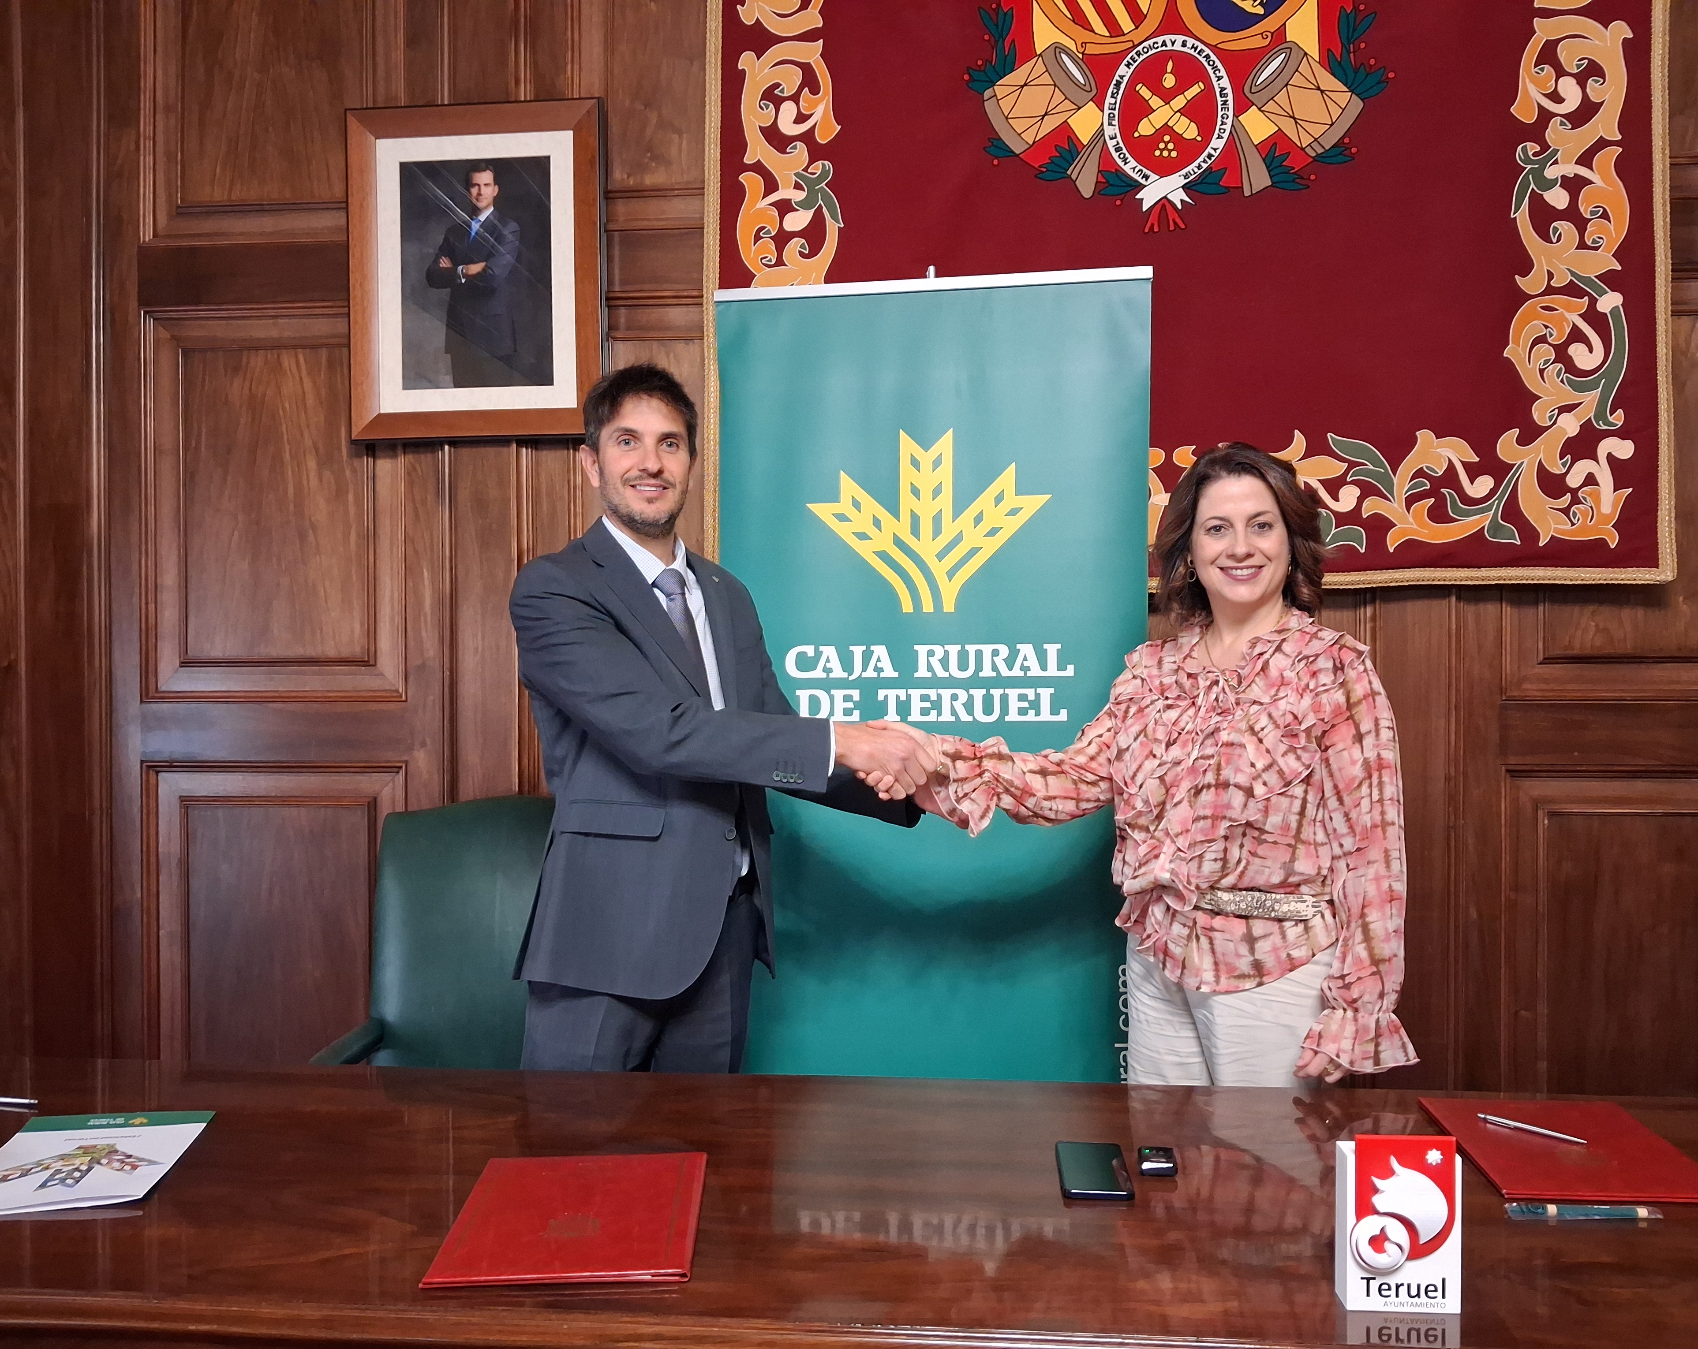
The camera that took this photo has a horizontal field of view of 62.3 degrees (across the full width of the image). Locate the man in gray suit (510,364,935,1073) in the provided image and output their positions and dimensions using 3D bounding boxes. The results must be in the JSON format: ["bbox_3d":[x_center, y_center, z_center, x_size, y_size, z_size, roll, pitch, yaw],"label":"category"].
[{"bbox_3d":[-0.225,0.419,2.090,0.540,1.770,0.480,0,0,-37],"label":"man in gray suit"}]

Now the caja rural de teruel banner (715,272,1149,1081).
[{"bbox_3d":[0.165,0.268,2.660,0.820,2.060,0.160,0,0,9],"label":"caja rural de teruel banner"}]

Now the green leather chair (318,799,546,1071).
[{"bbox_3d":[-0.645,0.772,2.470,0.620,1.060,0.660,0,0,4],"label":"green leather chair"}]

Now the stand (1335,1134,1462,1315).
[{"bbox_3d":[0.494,0.489,1.260,0.102,0.157,0.046,0,0,5],"label":"stand"}]

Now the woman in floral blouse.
[{"bbox_3d":[0.460,0.484,2.050,0.700,1.640,0.420,0,0,14],"label":"woman in floral blouse"}]

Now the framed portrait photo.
[{"bbox_3d":[-0.765,-0.825,2.870,0.515,0.685,0.045,-1,0,5],"label":"framed portrait photo"}]

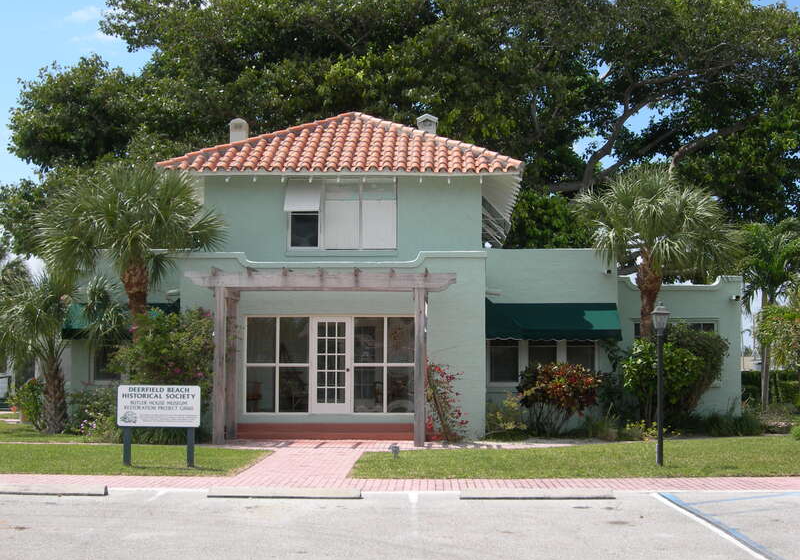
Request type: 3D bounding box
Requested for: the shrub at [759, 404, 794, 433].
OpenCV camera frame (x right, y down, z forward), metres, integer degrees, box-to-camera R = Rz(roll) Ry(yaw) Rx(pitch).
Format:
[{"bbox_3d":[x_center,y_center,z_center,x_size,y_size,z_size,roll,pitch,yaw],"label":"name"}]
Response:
[{"bbox_3d":[8.267,3.027,25.879,0.790,0.670,0.800,0,-4,2],"label":"shrub"}]

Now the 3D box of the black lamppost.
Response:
[{"bbox_3d":[3.934,1.557,17.871,0.310,2.520,0.310,0,-4,2],"label":"black lamppost"}]

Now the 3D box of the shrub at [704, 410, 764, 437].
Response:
[{"bbox_3d":[7.168,3.043,25.333,1.250,0.560,1.050,0,-4,2],"label":"shrub"}]

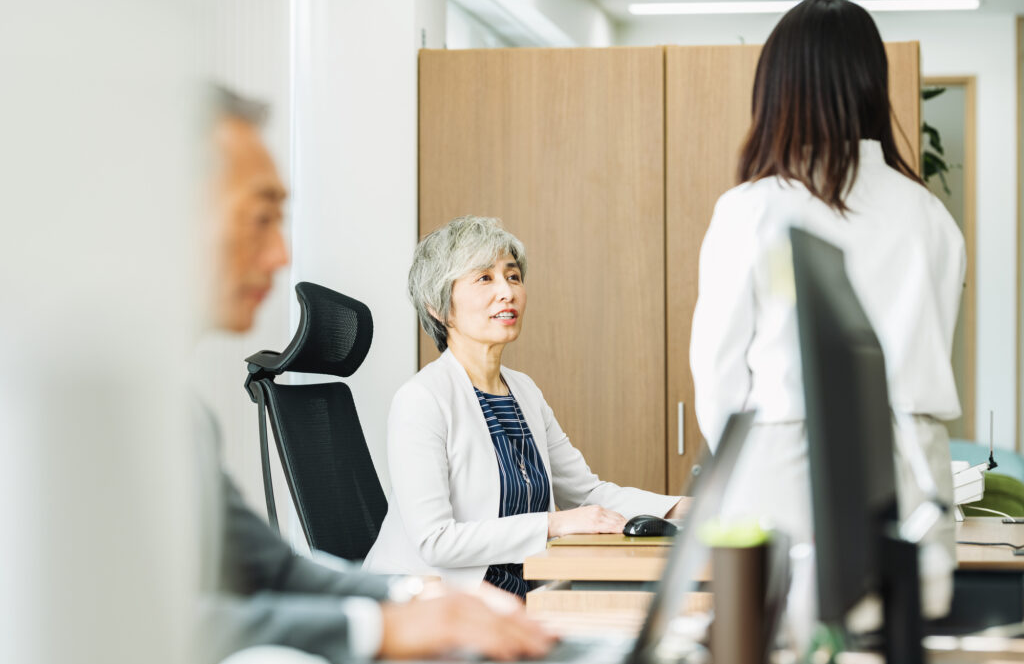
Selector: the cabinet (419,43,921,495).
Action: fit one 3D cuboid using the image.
[{"bbox_3d":[0.336,0.255,6.138,0.999,1.647,0.420,0,0,7],"label":"cabinet"}]

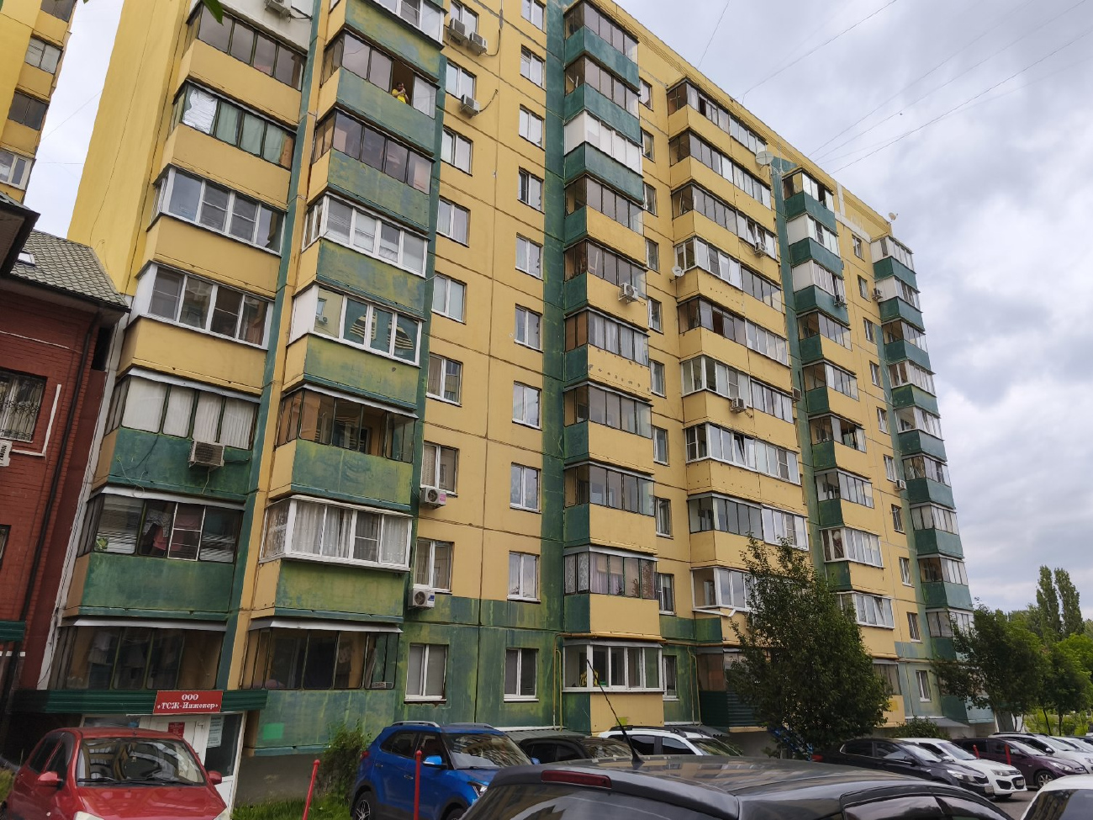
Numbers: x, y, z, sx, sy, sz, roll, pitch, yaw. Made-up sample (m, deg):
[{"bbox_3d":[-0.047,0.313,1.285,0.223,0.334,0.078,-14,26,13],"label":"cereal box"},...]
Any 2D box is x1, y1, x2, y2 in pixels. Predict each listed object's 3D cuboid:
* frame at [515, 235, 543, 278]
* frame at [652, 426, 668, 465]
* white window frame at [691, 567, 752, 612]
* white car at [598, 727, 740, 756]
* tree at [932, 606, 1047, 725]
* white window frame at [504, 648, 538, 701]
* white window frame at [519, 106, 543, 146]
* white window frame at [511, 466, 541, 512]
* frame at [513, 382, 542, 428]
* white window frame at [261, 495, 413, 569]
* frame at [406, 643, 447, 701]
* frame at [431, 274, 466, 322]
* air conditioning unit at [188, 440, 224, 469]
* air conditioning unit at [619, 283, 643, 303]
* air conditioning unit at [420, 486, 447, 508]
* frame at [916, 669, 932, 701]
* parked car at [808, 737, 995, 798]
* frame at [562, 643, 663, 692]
[{"bbox_3d":[-0.607,-5.397,25.763,1.260,1.440,0.150,17,-26,-38],"label":"frame"},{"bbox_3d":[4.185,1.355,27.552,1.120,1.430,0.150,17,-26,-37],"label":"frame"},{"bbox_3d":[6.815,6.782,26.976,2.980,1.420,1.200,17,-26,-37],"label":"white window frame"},{"bbox_3d":[2.980,7.720,15.450,1.820,1.680,4.300,19,-27,-41],"label":"white car"},{"bbox_3d":[19.471,11.795,32.000,4.600,6.500,4.600,17,-26,-38],"label":"tree"},{"bbox_3d":[-0.732,7.662,21.017,1.250,1.430,0.150,17,-26,-38],"label":"white window frame"},{"bbox_3d":[-0.567,-10.789,27.846,1.220,1.370,0.130,16,-24,-39],"label":"white window frame"},{"bbox_3d":[-0.680,2.533,23.431,1.230,1.400,0.130,16,-24,-39],"label":"white window frame"},{"bbox_3d":[-0.659,-0.130,24.312,1.220,1.390,0.130,16,-24,-39],"label":"frame"},{"bbox_3d":[-4.997,3.112,17.585,3.200,1.380,1.280,17,-26,-37],"label":"white window frame"},{"bbox_3d":[-3.152,6.933,19.178,1.220,1.410,0.160,17,-26,-38],"label":"frame"},{"bbox_3d":[-3.098,-3.561,23.124,1.240,1.370,0.130,16,-24,-39],"label":"frame"},{"bbox_3d":[-8.117,1.086,17.358,0.700,0.530,0.290,17,-26,-38],"label":"air conditioning unit"},{"bbox_3d":[3.067,-4.289,26.918,0.740,0.550,0.330,17,-26,-38],"label":"air conditioning unit"},{"bbox_3d":[-3.215,2.482,20.587,0.720,0.440,0.280,16,-24,-39],"label":"air conditioning unit"},{"bbox_3d":[18.673,13.735,36.169,1.250,1.410,0.150,17,-26,-37],"label":"frame"},{"bbox_3d":[9.854,9.945,20.159,1.740,1.470,4.400,17,-26,-37],"label":"parked car"},{"bbox_3d":[2.177,8.250,23.319,3.380,1.430,1.180,16,-24,-39],"label":"frame"}]

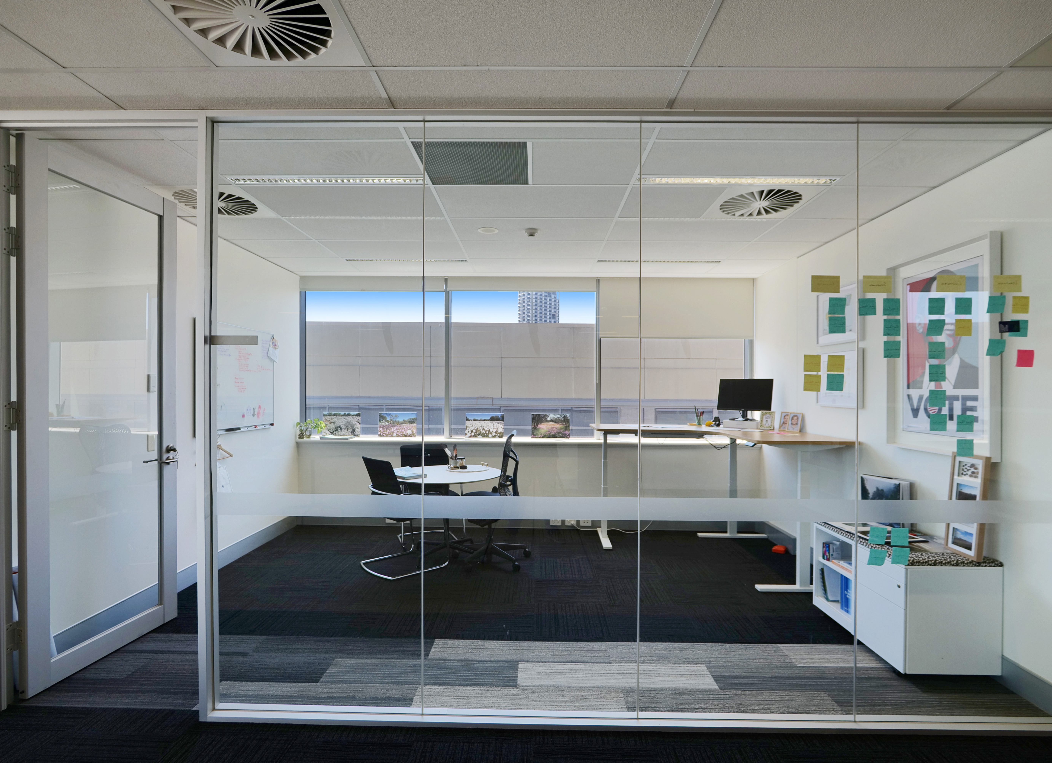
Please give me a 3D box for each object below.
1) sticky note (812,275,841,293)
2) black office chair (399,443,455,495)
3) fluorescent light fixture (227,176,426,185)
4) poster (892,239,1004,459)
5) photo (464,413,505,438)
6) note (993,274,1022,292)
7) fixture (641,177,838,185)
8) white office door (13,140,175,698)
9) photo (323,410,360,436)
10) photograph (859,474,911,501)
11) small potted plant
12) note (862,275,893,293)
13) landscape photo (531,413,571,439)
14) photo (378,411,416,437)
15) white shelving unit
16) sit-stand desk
[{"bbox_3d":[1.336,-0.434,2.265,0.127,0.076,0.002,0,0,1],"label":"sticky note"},{"bbox_3d":[-0.914,1.097,5.001,0.540,0.900,0.600,0,0,-24],"label":"black office chair"},{"bbox_3d":[-1.178,-1.202,3.025,1.180,0.050,0.140,0,0,1],"label":"fluorescent light fixture"},{"bbox_3d":[2.438,-0.170,3.028,0.055,1.195,0.790,0,0,1],"label":"poster"},{"bbox_3d":[-0.448,0.485,5.600,0.420,0.290,0.020,0,-12,1],"label":"photo"},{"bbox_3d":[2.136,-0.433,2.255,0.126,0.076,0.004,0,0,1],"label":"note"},{"bbox_3d":[1.242,-1.191,3.000,1.180,0.050,0.140,0,0,1],"label":"fixture"},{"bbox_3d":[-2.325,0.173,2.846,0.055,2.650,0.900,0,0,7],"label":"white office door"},{"bbox_3d":[-2.128,0.497,5.890,0.440,0.285,0.015,0,0,1],"label":"photo"},{"bbox_3d":[2.343,0.782,3.325,0.035,0.290,0.285,0,0,-14],"label":"photograph"},{"bbox_3d":[-2.321,0.513,5.500,0.300,0.230,0.180,0,0,1],"label":"small potted plant"},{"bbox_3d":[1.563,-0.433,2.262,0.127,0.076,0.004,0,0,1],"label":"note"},{"bbox_3d":[0.287,0.517,5.880,0.440,0.285,0.015,0,0,1],"label":"landscape photo"},{"bbox_3d":[-1.486,0.501,5.890,0.440,0.285,0.015,0,0,1],"label":"photo"},{"bbox_3d":[2.190,1.234,3.016,0.495,0.630,0.830,0,0,1],"label":"white shelving unit"},{"bbox_3d":[1.550,0.996,4.477,1.830,1.118,1.530,0,0,1],"label":"sit-stand desk"}]

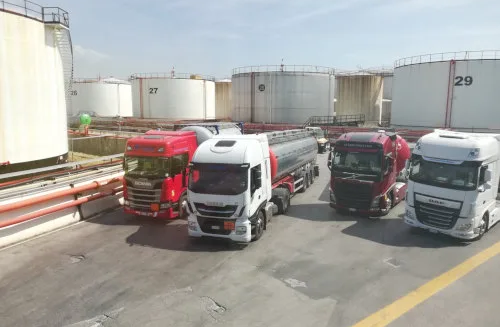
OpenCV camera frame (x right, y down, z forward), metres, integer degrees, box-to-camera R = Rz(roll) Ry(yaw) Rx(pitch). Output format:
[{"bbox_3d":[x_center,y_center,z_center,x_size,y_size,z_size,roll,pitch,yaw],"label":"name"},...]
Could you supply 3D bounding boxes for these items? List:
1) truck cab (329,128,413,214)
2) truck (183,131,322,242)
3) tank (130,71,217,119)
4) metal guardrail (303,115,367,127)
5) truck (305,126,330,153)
[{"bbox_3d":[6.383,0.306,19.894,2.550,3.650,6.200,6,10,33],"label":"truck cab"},{"bbox_3d":[1.119,0.139,20.114,2.550,3.850,14.200,3,9,18],"label":"truck"},{"bbox_3d":[-19.564,-17.233,101.743,21.290,10.450,21.290,-1,8,-11],"label":"tank"},{"bbox_3d":[13.702,-6.827,62.500,10.200,1.950,1.100,-1,8,-11],"label":"metal guardrail"},{"bbox_3d":[7.726,-2.728,43.797,2.400,2.900,6.500,2,8,14],"label":"truck"}]

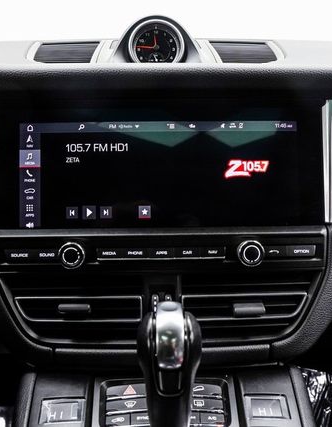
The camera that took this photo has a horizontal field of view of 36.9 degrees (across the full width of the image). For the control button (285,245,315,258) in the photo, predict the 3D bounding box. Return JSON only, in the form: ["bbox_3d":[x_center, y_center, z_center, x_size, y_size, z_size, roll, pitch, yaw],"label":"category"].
[{"bbox_3d":[0.123,0.035,0.453,0.027,0.011,0.008,0,0,0],"label":"control button"}]

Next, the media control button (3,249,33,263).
[{"bbox_3d":[-0.137,0.039,0.464,0.026,0.012,0.007,-1,-3,0],"label":"media control button"}]

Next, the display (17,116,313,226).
[{"bbox_3d":[-0.002,-0.037,0.468,0.280,0.104,0.015,0,0,0],"label":"display"}]

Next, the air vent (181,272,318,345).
[{"bbox_3d":[0.077,0.088,0.460,0.127,0.067,0.030,-1,-5,0],"label":"air vent"}]

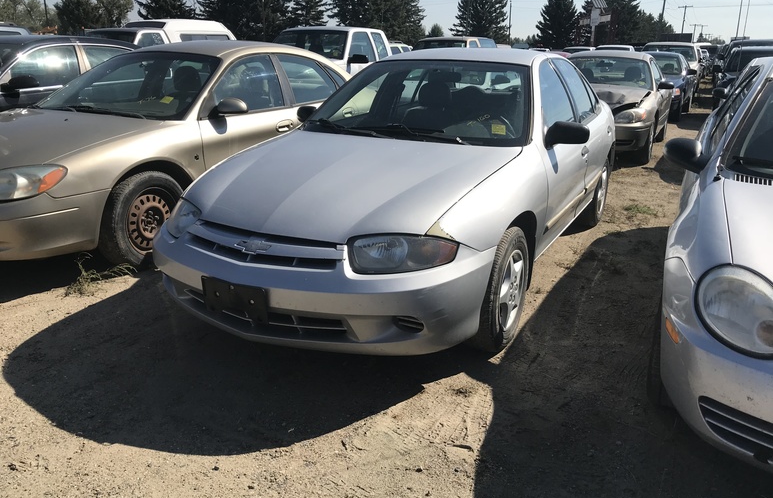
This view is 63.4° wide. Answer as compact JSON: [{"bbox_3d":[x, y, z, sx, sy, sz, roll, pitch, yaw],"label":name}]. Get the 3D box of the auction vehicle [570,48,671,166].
[{"bbox_3d":[3.369,-2.340,9.688,1.850,1.430,4.900,9,19,25],"label":"auction vehicle"}]

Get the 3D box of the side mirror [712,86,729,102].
[{"bbox_3d":[4.014,-1.858,7.506,0.210,0.150,0.130,9,19,25],"label":"side mirror"}]

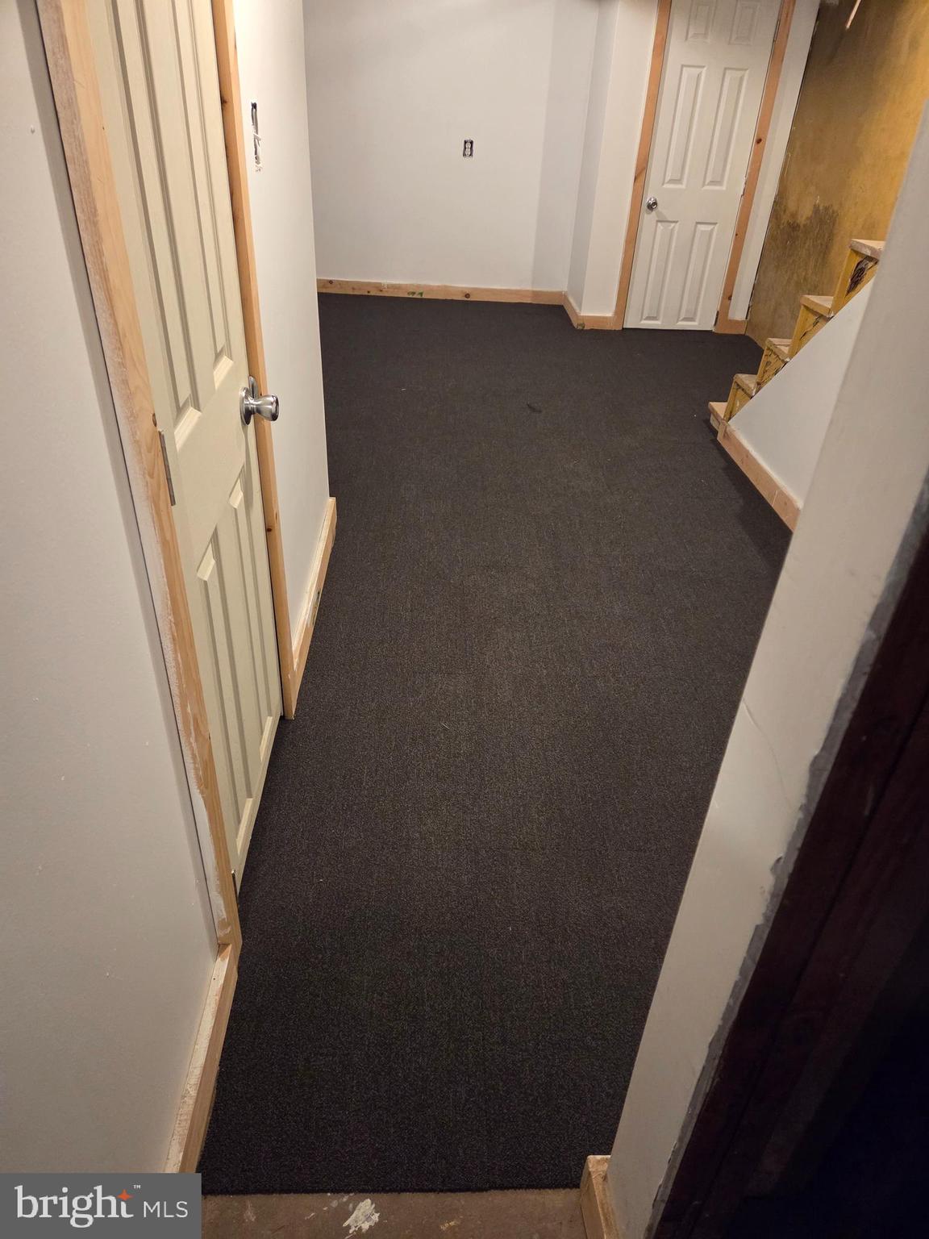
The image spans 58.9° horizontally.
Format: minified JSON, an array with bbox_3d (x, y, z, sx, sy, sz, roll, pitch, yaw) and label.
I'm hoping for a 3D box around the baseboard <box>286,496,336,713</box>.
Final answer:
[{"bbox_3d":[-0.464,-0.097,2.559,0.020,0.093,1.095,1,34,-3],"label":"baseboard"}]

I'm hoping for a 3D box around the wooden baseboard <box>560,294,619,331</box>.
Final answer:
[{"bbox_3d":[0.870,-2.149,5.731,0.276,0.093,0.652,0,34,-4],"label":"wooden baseboard"}]

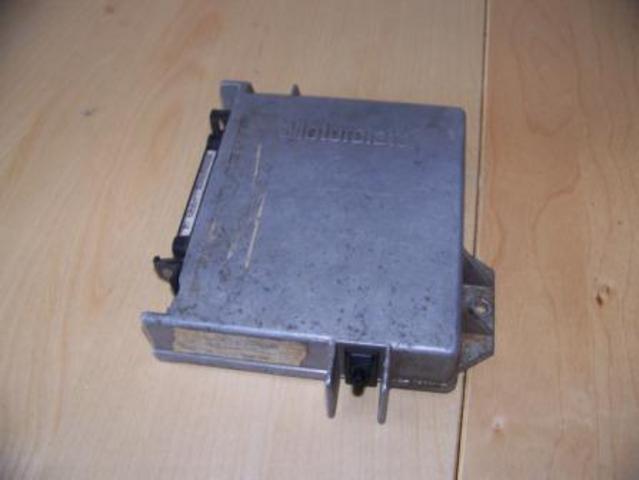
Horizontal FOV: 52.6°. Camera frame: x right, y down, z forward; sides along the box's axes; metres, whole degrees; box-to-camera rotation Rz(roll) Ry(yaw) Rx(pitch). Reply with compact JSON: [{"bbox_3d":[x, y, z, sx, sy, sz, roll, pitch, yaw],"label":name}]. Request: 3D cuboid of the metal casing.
[{"bbox_3d":[0.007,-0.006,0.378,0.192,0.056,0.205,5,57,6],"label":"metal casing"}]

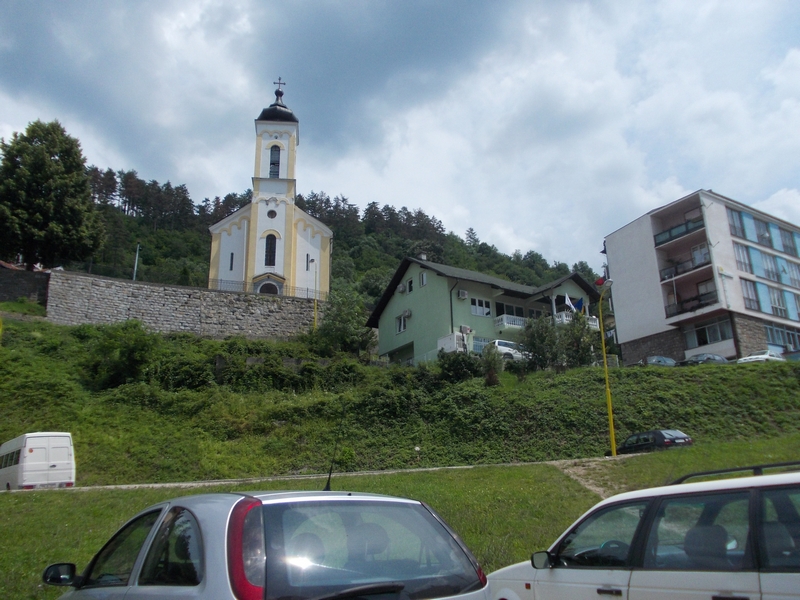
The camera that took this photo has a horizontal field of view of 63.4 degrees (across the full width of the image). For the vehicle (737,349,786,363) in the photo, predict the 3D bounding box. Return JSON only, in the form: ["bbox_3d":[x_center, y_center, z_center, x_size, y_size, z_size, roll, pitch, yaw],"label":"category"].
[{"bbox_3d":[22.075,3.855,39.434,3.950,1.400,1.620,14,-24,-37],"label":"vehicle"}]

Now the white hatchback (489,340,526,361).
[{"bbox_3d":[8.337,3.714,45.416,4.150,1.500,1.700,13,-23,-24],"label":"white hatchback"}]

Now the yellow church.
[{"bbox_3d":[-13.610,-7.850,73.089,11.484,25.656,20.000,2,-19,-7],"label":"yellow church"}]

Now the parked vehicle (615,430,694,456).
[{"bbox_3d":[11.463,6.909,30.024,1.690,1.420,4.020,3,-18,-22],"label":"parked vehicle"}]

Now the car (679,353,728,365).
[{"bbox_3d":[19.741,4.323,42.005,4.150,1.450,1.700,13,-23,-36],"label":"car"}]

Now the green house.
[{"bbox_3d":[7.039,2.372,56.715,15.600,10.434,13.000,11,-22,-32],"label":"green house"}]

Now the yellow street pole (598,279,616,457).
[{"bbox_3d":[9.634,2.952,29.259,0.850,8.100,0.300,-12,-23,33],"label":"yellow street pole"}]

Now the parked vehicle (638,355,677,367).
[{"bbox_3d":[17.450,4.659,44.458,4.100,1.430,1.680,13,-23,-36],"label":"parked vehicle"}]

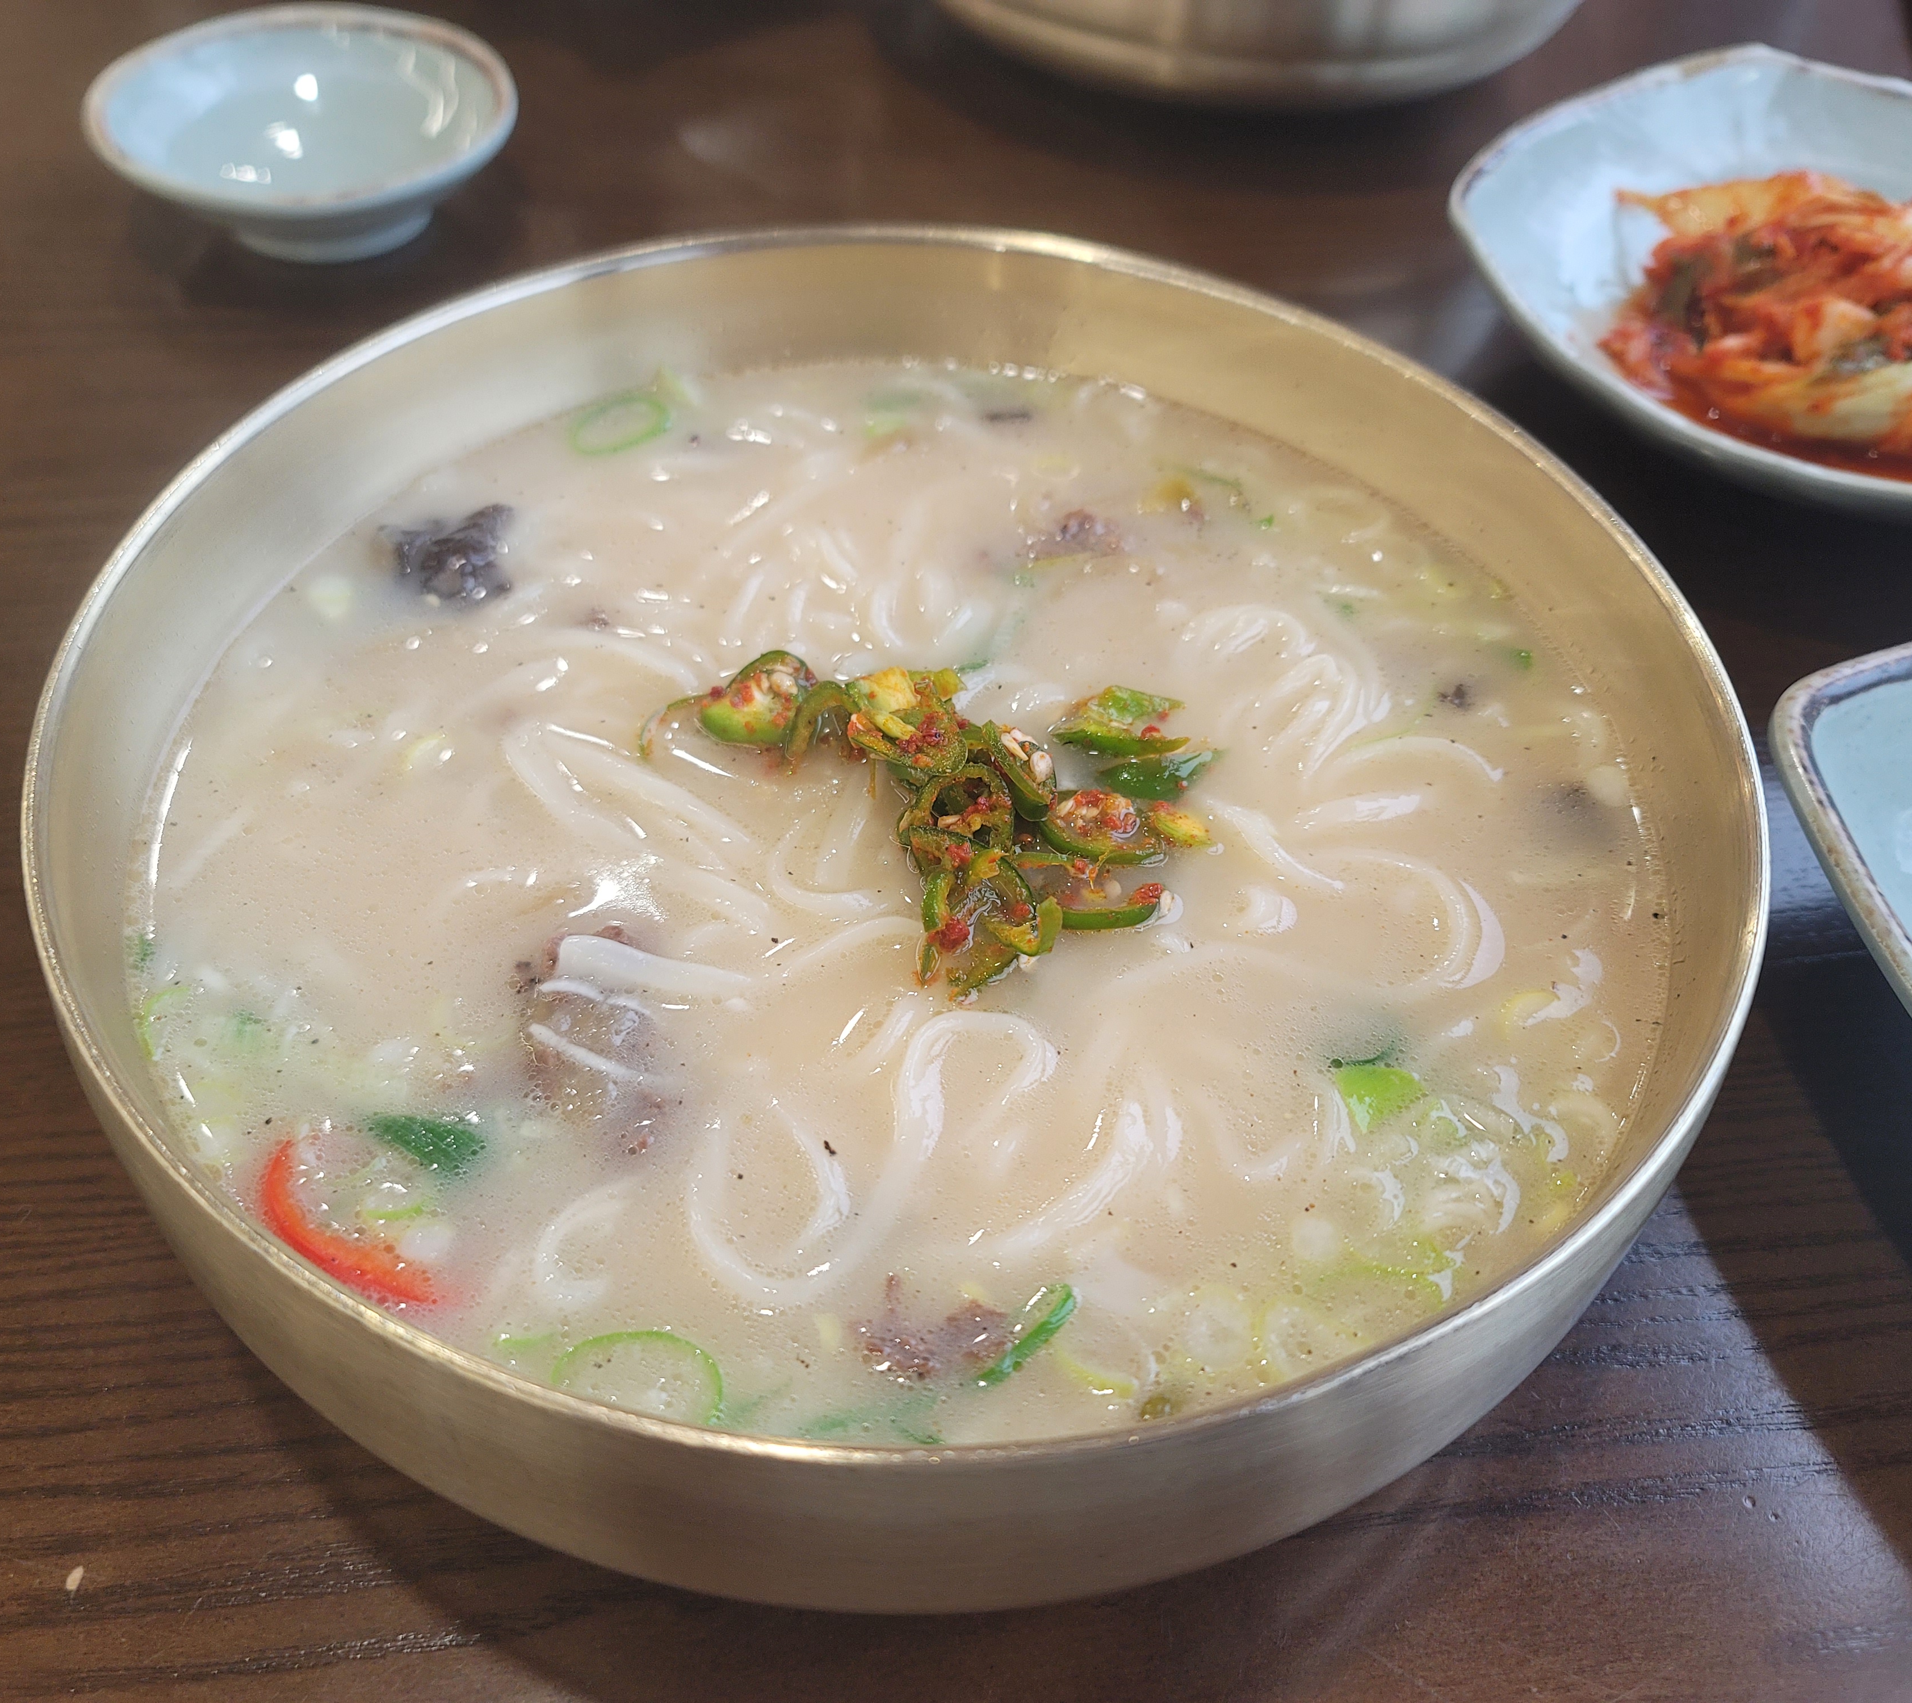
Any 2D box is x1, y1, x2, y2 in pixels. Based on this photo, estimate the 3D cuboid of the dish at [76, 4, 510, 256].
[{"bbox_3d":[-0.150,-0.163,0.386,0.094,0.027,0.094,3,50,-3],"label":"dish"}]

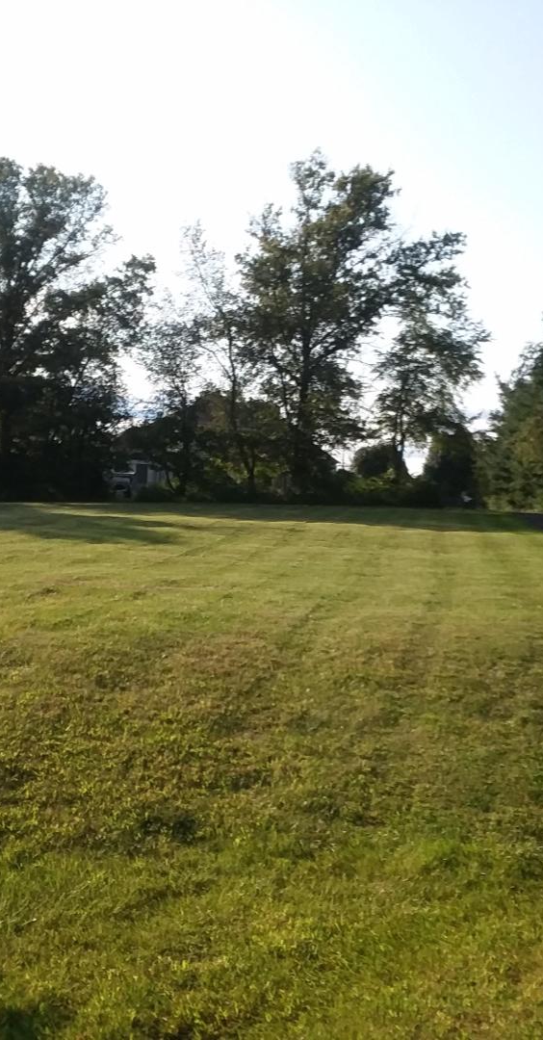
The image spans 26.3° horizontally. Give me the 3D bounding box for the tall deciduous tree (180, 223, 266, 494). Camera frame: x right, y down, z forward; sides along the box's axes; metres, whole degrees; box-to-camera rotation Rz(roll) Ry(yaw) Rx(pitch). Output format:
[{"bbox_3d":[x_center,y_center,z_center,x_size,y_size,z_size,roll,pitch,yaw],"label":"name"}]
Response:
[{"bbox_3d":[-2.600,-8.590,62.000,4.570,14.450,4.500,0,1,0],"label":"tall deciduous tree"}]

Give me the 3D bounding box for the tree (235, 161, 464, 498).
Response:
[{"bbox_3d":[4.490,-10.750,63.000,12.460,18.390,11.300,0,1,0],"label":"tree"}]

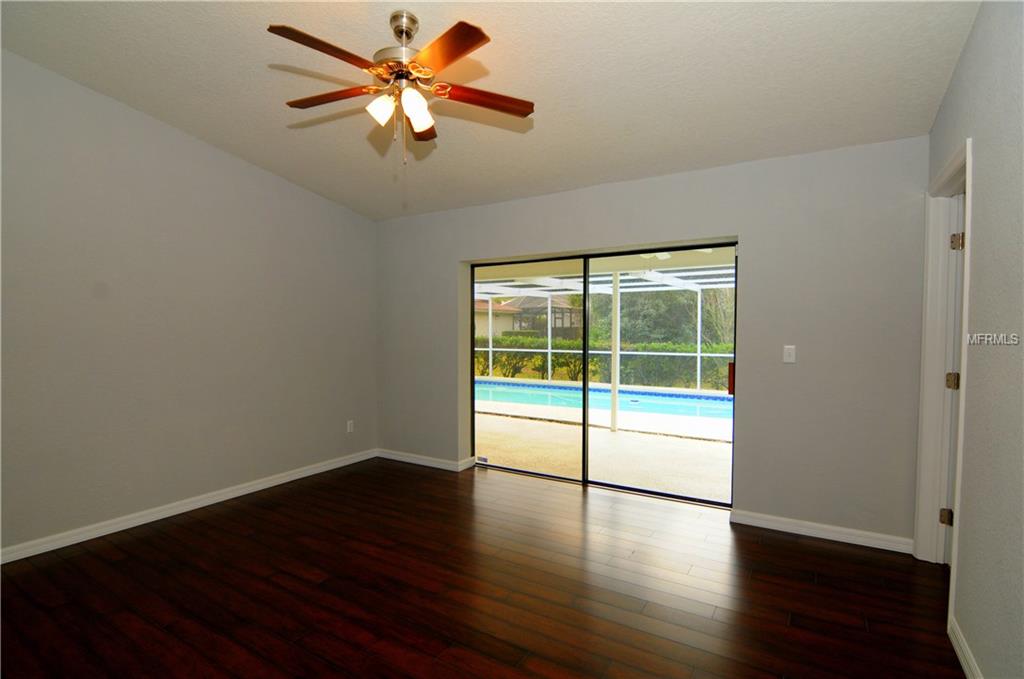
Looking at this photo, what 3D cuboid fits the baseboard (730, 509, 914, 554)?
[{"bbox_3d":[1.954,1.232,2.929,0.969,0.083,0.020,1,1,29],"label":"baseboard"}]

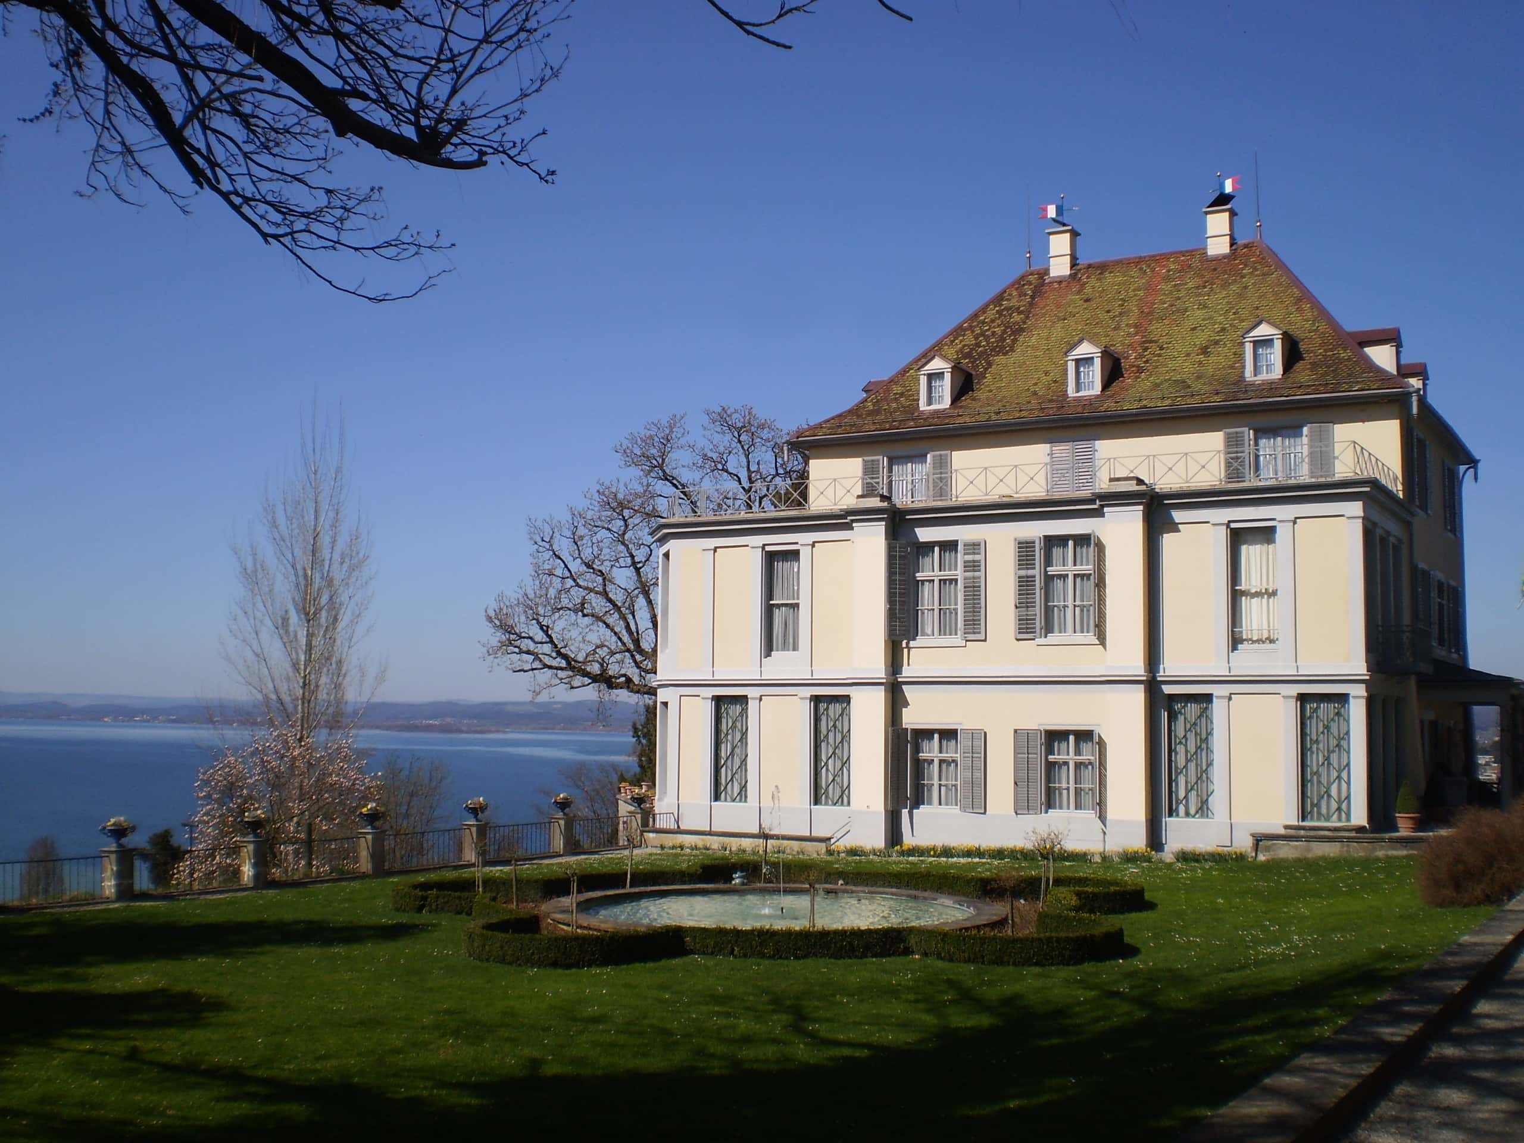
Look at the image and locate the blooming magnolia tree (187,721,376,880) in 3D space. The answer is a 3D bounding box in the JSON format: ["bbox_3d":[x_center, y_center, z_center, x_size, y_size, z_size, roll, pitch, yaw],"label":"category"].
[{"bbox_3d":[-10.885,5.233,36.000,4.400,3.700,4.200,0,-5,0],"label":"blooming magnolia tree"}]

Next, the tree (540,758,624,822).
[{"bbox_3d":[-5.873,8.381,53.000,3.300,4.400,3.200,0,-5,0],"label":"tree"}]

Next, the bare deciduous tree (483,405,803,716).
[{"bbox_3d":[-2.890,1.520,57.000,13.800,15.200,13.000,0,-5,0],"label":"bare deciduous tree"}]

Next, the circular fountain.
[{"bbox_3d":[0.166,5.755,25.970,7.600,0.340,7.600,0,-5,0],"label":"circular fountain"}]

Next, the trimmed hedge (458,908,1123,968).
[{"bbox_3d":[0.410,5.166,22.300,9.100,0.430,3.100,0,-5,0],"label":"trimmed hedge"}]

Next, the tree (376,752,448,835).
[{"bbox_3d":[-9.989,7.116,45.000,2.600,4.000,2.500,0,-5,0],"label":"tree"}]

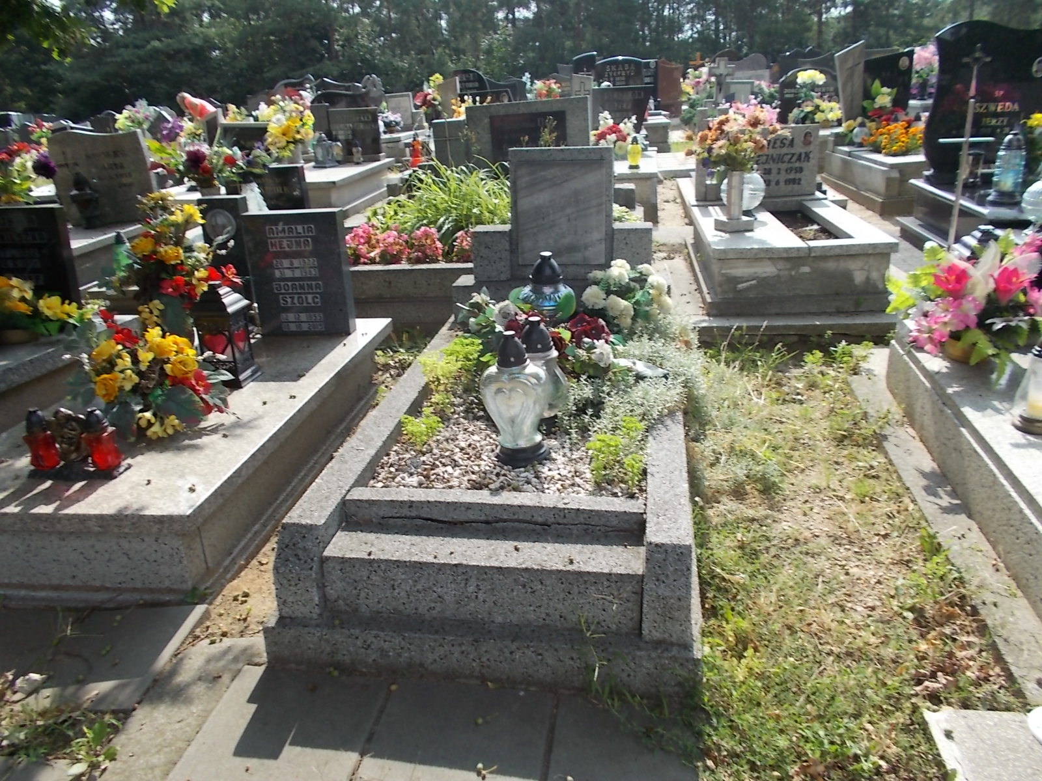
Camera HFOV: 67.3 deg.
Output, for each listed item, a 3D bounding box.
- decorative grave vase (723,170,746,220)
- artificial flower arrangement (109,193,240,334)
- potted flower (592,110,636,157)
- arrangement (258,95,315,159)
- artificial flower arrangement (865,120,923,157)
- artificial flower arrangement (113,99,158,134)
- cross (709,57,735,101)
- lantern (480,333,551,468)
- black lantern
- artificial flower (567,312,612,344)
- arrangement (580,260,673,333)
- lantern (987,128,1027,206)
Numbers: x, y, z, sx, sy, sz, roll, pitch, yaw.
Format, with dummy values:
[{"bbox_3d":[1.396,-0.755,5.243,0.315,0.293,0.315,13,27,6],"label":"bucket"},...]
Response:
[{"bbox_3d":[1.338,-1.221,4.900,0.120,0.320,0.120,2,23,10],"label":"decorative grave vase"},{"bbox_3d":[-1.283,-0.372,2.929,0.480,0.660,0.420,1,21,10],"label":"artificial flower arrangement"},{"bbox_3d":[0.922,-2.601,7.950,0.460,0.460,0.400,2,23,10],"label":"potted flower"},{"bbox_3d":[-2.751,-3.077,9.200,0.600,0.720,0.480,2,23,10],"label":"arrangement"},{"bbox_3d":[3.640,-2.454,7.600,0.580,0.300,0.450,2,23,10],"label":"artificial flower arrangement"},{"bbox_3d":[-4.182,-2.975,8.500,0.420,0.370,0.360,2,23,10],"label":"artificial flower arrangement"},{"bbox_3d":[2.837,-4.388,11.000,0.360,0.620,0.130,2,23,10],"label":"cross"},{"bbox_3d":[-0.017,0.011,2.075,0.182,0.355,0.165,-3,21,0],"label":"lantern"},{"bbox_3d":[-1.150,-0.218,3.042,0.165,0.375,0.165,1,21,10],"label":"black lantern"},{"bbox_3d":[0.233,-0.208,2.651,0.145,0.100,0.125,1,21,10],"label":"artificial flower"},{"bbox_3d":[0.387,-0.330,2.849,0.330,0.280,0.290,1,21,10],"label":"arrangement"},{"bbox_3d":[3.107,-1.433,5.000,0.225,0.460,0.225,2,23,10],"label":"lantern"}]

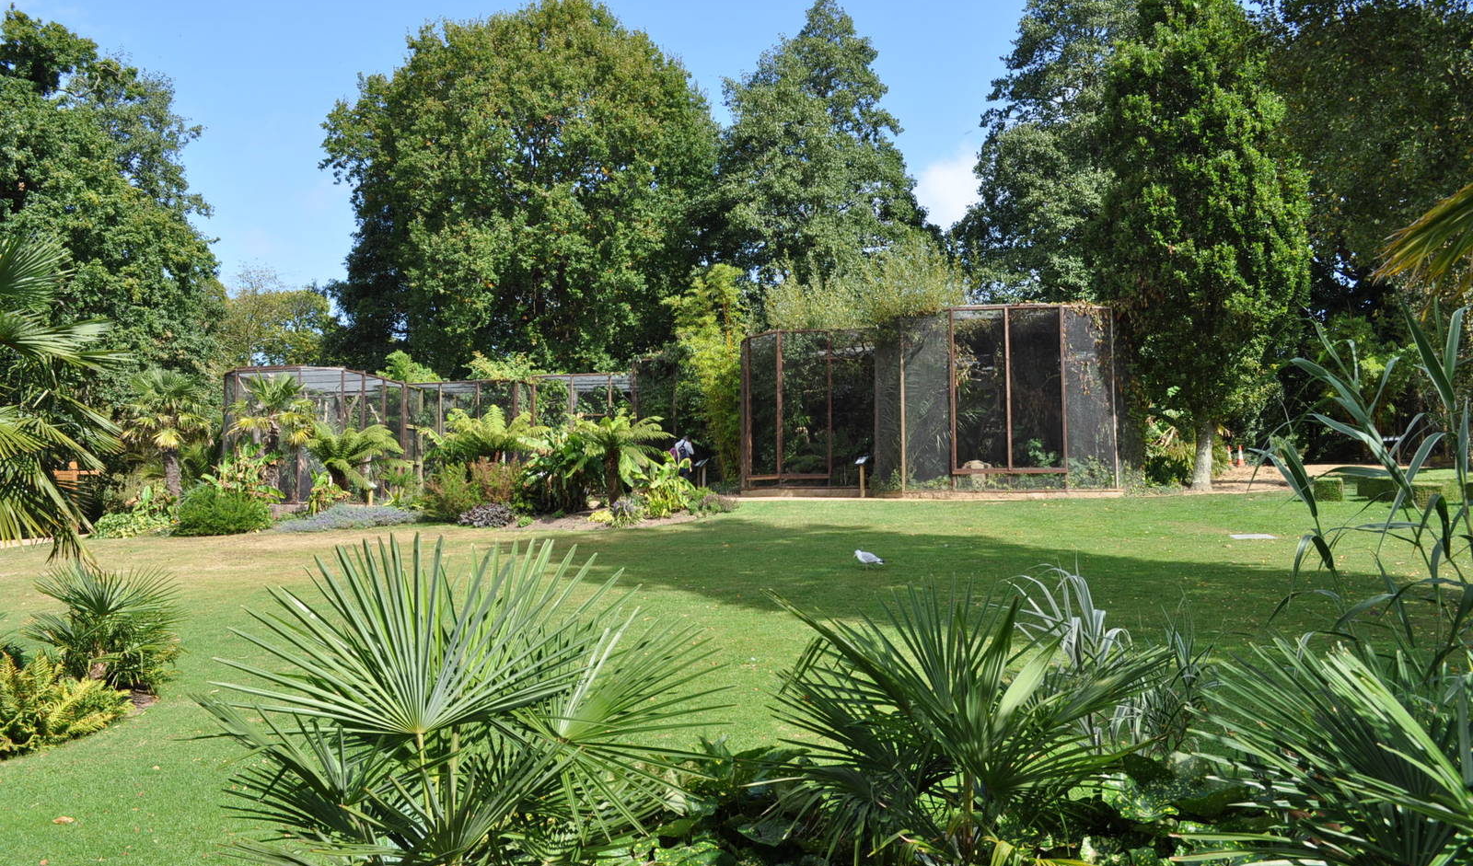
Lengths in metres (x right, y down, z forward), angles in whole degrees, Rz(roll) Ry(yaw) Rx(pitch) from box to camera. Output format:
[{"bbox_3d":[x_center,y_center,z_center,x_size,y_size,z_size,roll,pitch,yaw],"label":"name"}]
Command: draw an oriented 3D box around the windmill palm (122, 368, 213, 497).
[{"bbox_3d":[-12.481,0.164,24.200,2.000,3.150,2.000,0,-3,0],"label":"windmill palm"}]

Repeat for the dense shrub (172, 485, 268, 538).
[{"bbox_3d":[-11.596,1.727,24.900,2.050,1.130,1.700,0,-3,0],"label":"dense shrub"}]

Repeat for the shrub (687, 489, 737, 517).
[{"bbox_3d":[-0.563,1.610,25.100,1.150,0.620,0.950,0,-3,0],"label":"shrub"}]

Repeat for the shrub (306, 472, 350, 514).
[{"bbox_3d":[-8.812,1.303,23.800,0.970,0.950,0.900,0,-3,0],"label":"shrub"}]

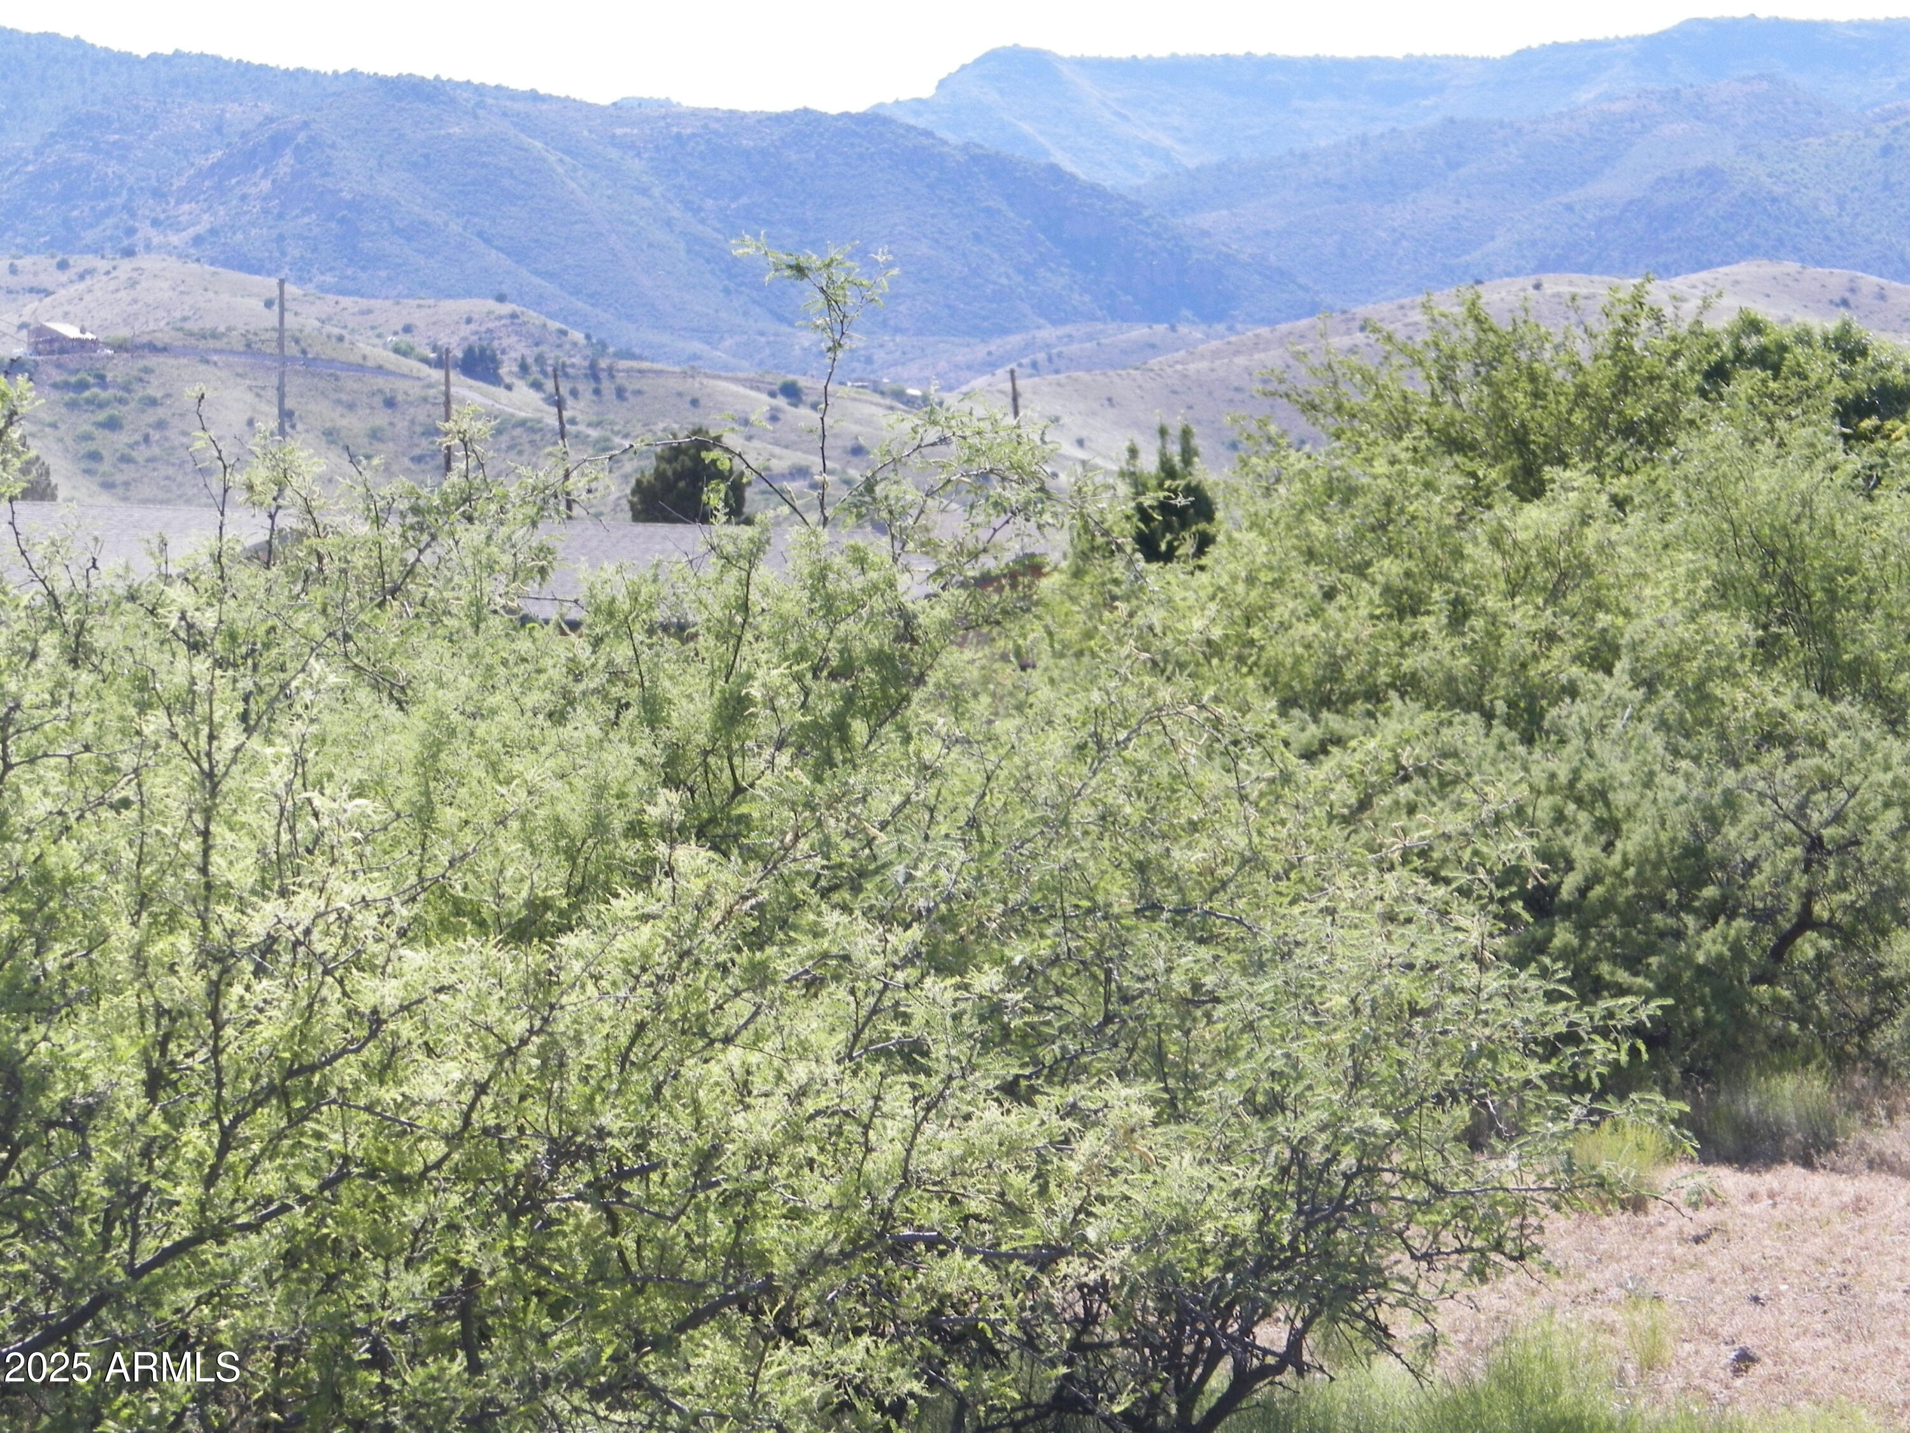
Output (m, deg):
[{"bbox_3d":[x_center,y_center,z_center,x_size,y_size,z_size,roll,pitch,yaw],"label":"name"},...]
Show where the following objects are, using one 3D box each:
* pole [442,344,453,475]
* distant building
[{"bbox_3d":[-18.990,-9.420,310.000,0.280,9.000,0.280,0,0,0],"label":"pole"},{"bbox_3d":[-187.730,-79.820,1750.000,12.500,7.200,12.000,0,0,25],"label":"distant building"}]

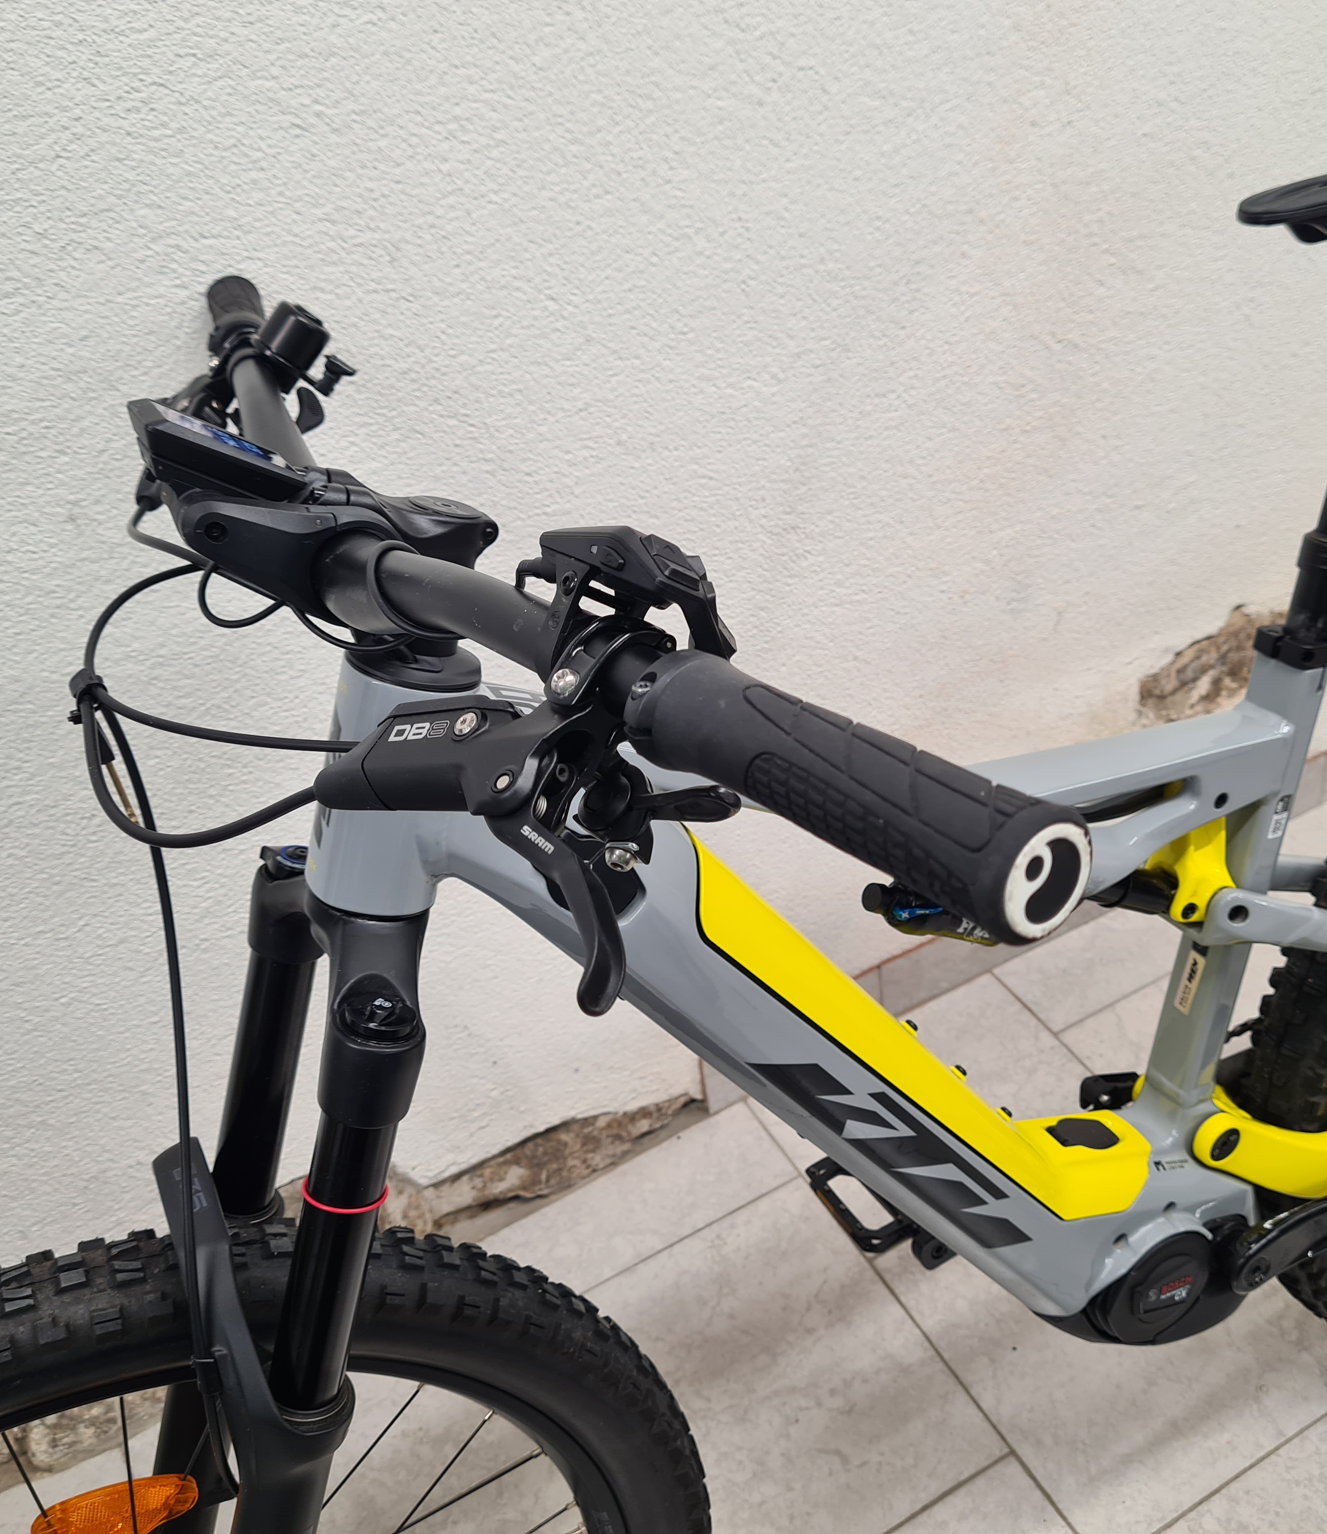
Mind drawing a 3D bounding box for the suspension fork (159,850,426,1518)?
[{"bbox_3d":[-0.237,0.341,0.829,0.120,0.600,0.192,4,20,-30],"label":"suspension fork"}]

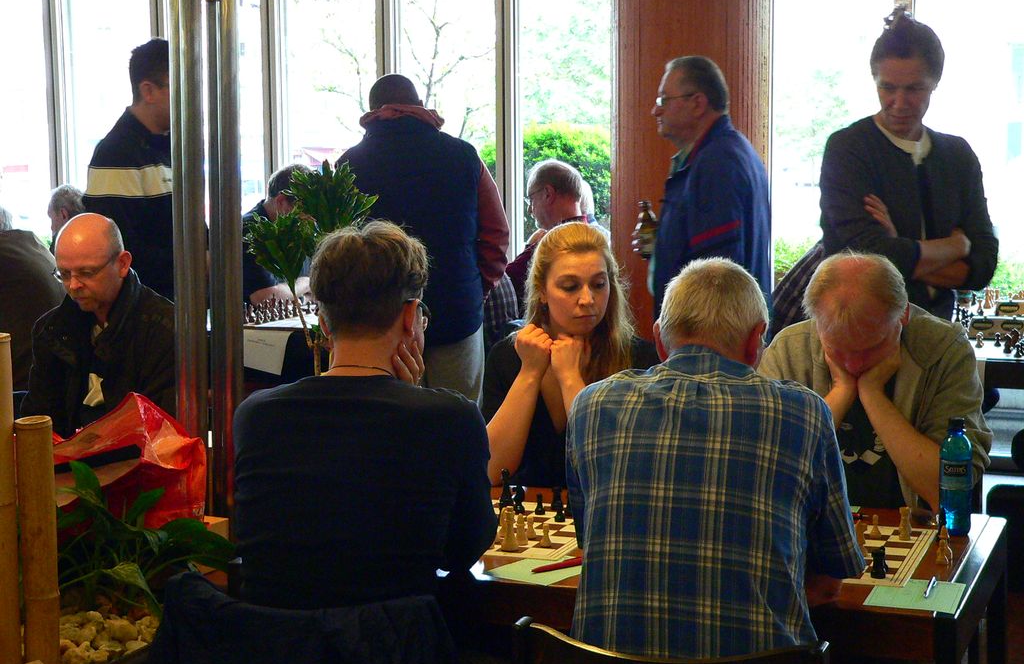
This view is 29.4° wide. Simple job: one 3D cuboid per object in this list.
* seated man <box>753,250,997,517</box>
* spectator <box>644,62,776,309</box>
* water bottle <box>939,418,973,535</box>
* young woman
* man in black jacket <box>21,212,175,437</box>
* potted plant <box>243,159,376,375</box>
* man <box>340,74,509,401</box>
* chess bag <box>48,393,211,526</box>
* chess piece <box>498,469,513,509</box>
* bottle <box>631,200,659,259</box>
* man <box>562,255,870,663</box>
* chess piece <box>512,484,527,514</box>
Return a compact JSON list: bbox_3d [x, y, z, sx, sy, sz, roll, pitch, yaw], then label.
[{"bbox_3d":[0.754,0.446,4.145,0.530,1.250,0.680,2,7,19],"label":"seated man"},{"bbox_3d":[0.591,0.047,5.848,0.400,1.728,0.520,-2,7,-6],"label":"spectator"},{"bbox_3d":[0.900,0.291,3.955,0.067,0.239,0.067,0,7,6],"label":"water bottle"},{"bbox_3d":[0.143,0.405,4.550,0.470,1.338,0.660,1,7,16],"label":"young woman"},{"bbox_3d":[-0.997,0.362,4.828,0.520,1.280,0.720,2,7,20],"label":"man in black jacket"},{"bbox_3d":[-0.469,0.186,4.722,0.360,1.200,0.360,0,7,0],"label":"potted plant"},{"bbox_3d":[-0.267,0.017,6.148,0.530,1.637,0.360,0,7,1],"label":"man"},{"bbox_3d":[-0.802,0.286,4.061,0.330,0.290,0.200,-5,8,-30],"label":"chess bag"},{"bbox_3d":[-0.014,0.336,4.252,0.033,0.085,0.033,-1,7,0],"label":"chess piece"},{"bbox_3d":[0.412,-0.308,5.875,0.063,0.178,0.063,-5,7,1],"label":"bottle"},{"bbox_3d":[0.328,0.546,3.086,0.520,1.310,0.730,2,7,19],"label":"man"},{"bbox_3d":[0.015,0.333,3.886,0.029,0.055,0.026,-3,7,-20],"label":"chess piece"}]

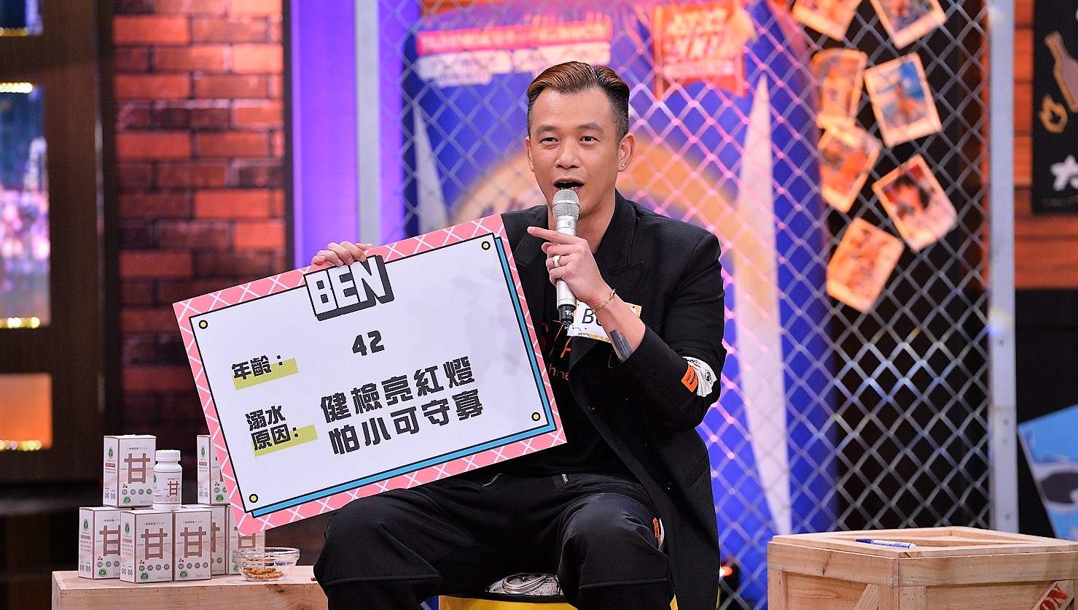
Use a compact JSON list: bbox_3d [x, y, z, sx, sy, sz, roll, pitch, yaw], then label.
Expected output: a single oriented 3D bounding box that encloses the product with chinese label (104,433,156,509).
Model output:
[{"bbox_3d":[-0.709,0.288,10.373,0.068,0.117,0.068,-1,2,-25],"label":"product with chinese label"}]

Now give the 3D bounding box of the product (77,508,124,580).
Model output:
[{"bbox_3d":[-0.747,0.410,10.316,0.068,0.117,0.068,-1,2,-26],"label":"product"}]

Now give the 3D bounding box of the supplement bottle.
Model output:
[{"bbox_3d":[-0.636,0.301,10.278,0.049,0.102,0.049,0,2,0],"label":"supplement bottle"}]

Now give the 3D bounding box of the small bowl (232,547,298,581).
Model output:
[{"bbox_3d":[-0.466,0.443,10.226,0.114,0.051,0.114,0,2,0],"label":"small bowl"}]

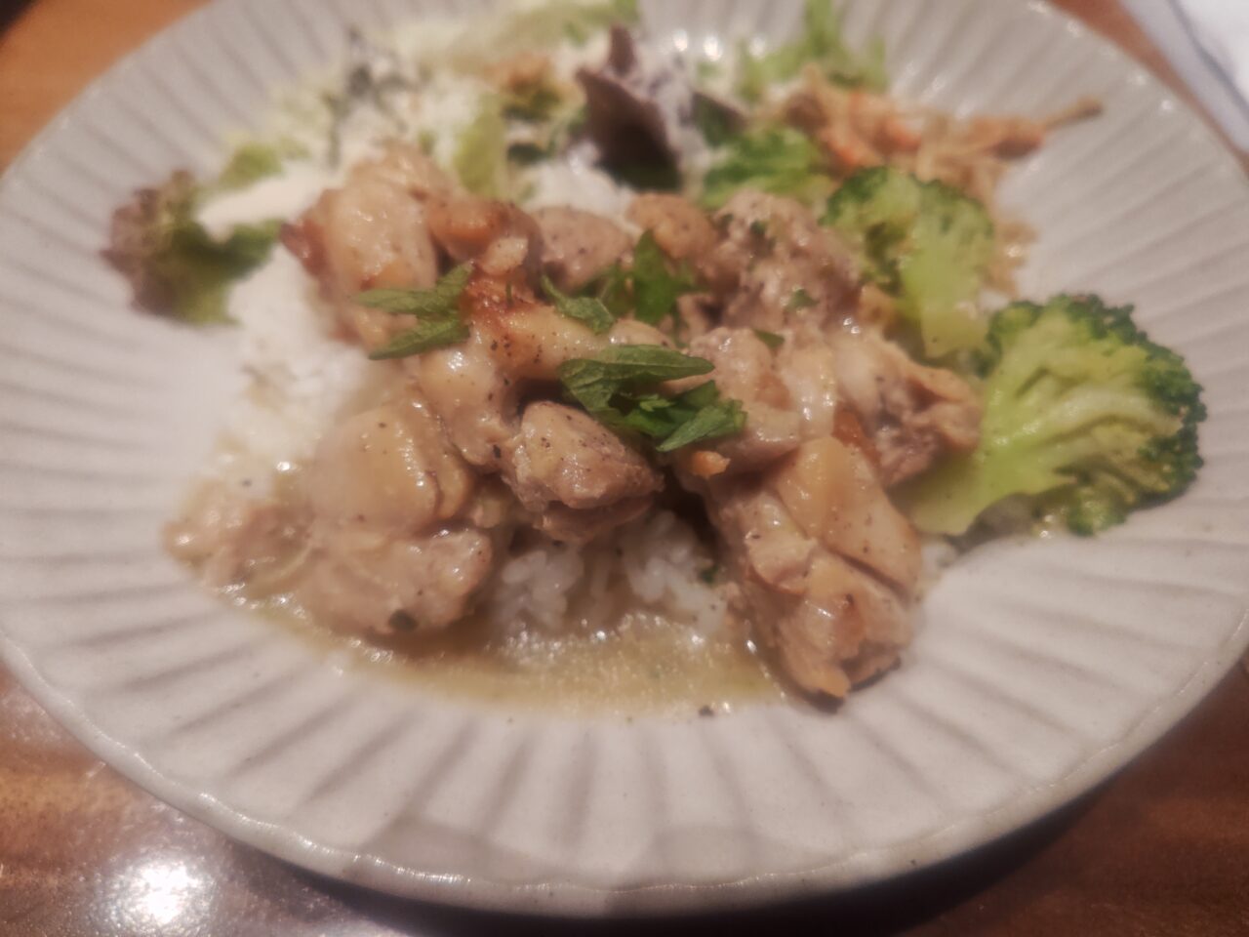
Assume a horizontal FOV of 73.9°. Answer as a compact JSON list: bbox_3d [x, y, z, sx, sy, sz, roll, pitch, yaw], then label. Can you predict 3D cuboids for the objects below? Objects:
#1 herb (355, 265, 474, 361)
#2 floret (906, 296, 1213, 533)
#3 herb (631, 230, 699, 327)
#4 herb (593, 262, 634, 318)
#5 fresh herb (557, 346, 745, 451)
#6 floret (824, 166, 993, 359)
[{"bbox_3d":[-0.035,-0.025,0.137,0.020,0.007,0.017,0,56,1],"label":"herb"},{"bbox_3d":[0.070,-0.009,0.135,0.048,0.027,0.039,-23,59,-5],"label":"floret"},{"bbox_3d":[0.007,-0.033,0.145,0.011,0.009,0.015,0,56,1],"label":"herb"},{"bbox_3d":[-0.002,-0.031,0.143,0.007,0.006,0.009,0,56,1],"label":"herb"},{"bbox_3d":[0.004,-0.010,0.123,0.027,0.009,0.015,0,56,1],"label":"fresh herb"},{"bbox_3d":[0.054,-0.039,0.156,0.031,0.024,0.039,-9,67,-5],"label":"floret"}]

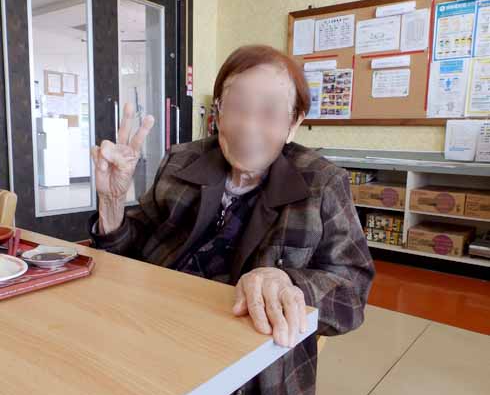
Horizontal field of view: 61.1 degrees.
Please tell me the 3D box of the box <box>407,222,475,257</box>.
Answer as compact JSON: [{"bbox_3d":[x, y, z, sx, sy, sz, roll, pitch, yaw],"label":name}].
[{"bbox_3d":[1.481,0.308,3.165,0.371,0.154,0.350,6,9,33],"label":"box"}]

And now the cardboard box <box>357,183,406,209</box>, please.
[{"bbox_3d":[1.165,-0.016,3.336,0.366,0.154,0.350,7,9,35],"label":"cardboard box"}]

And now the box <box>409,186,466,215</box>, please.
[{"bbox_3d":[1.478,0.022,3.115,0.365,0.154,0.350,7,9,35],"label":"box"}]

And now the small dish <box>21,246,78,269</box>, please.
[{"bbox_3d":[-0.339,0.106,0.725,0.090,0.023,0.090,2,8,0],"label":"small dish"}]

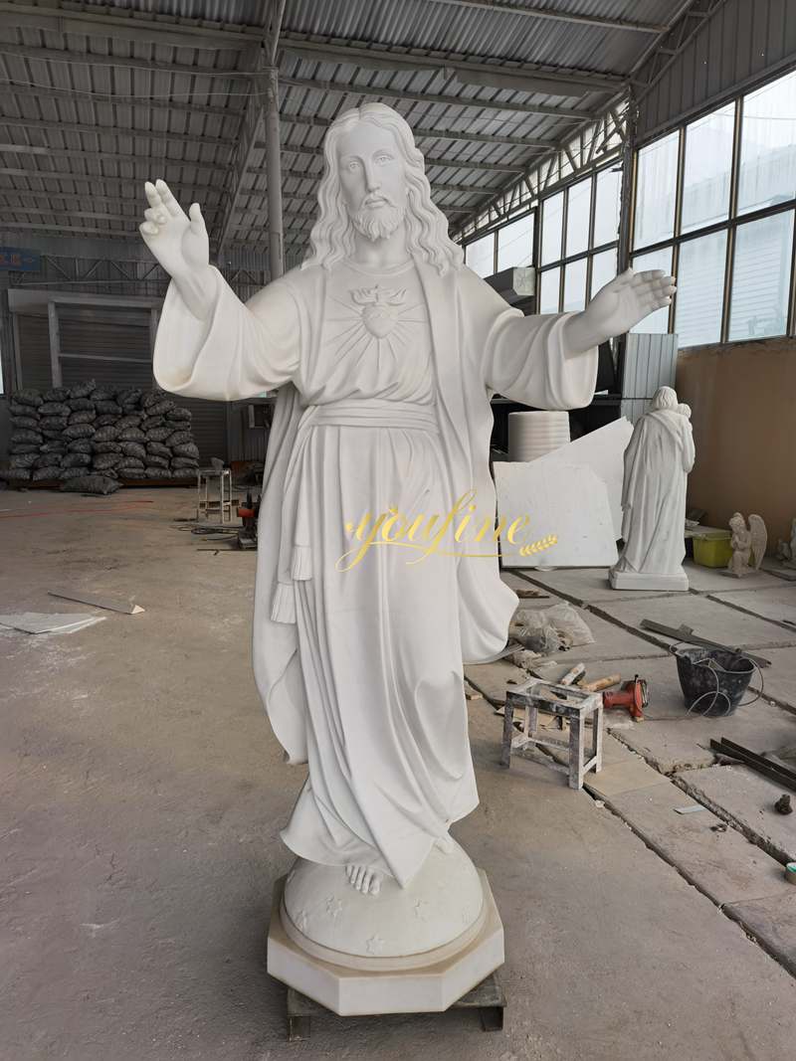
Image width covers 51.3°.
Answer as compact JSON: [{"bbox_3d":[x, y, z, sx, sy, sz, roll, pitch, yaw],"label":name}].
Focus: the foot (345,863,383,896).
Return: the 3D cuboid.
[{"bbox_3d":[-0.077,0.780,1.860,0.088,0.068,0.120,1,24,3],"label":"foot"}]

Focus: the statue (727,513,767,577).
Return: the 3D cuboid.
[{"bbox_3d":[2.761,0.115,6.576,0.270,0.460,0.280,-6,11,-34],"label":"statue"}]

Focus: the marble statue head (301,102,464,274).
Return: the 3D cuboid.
[{"bbox_3d":[-0.040,-0.734,1.785,0.330,0.335,0.290,-4,12,2],"label":"marble statue head"}]

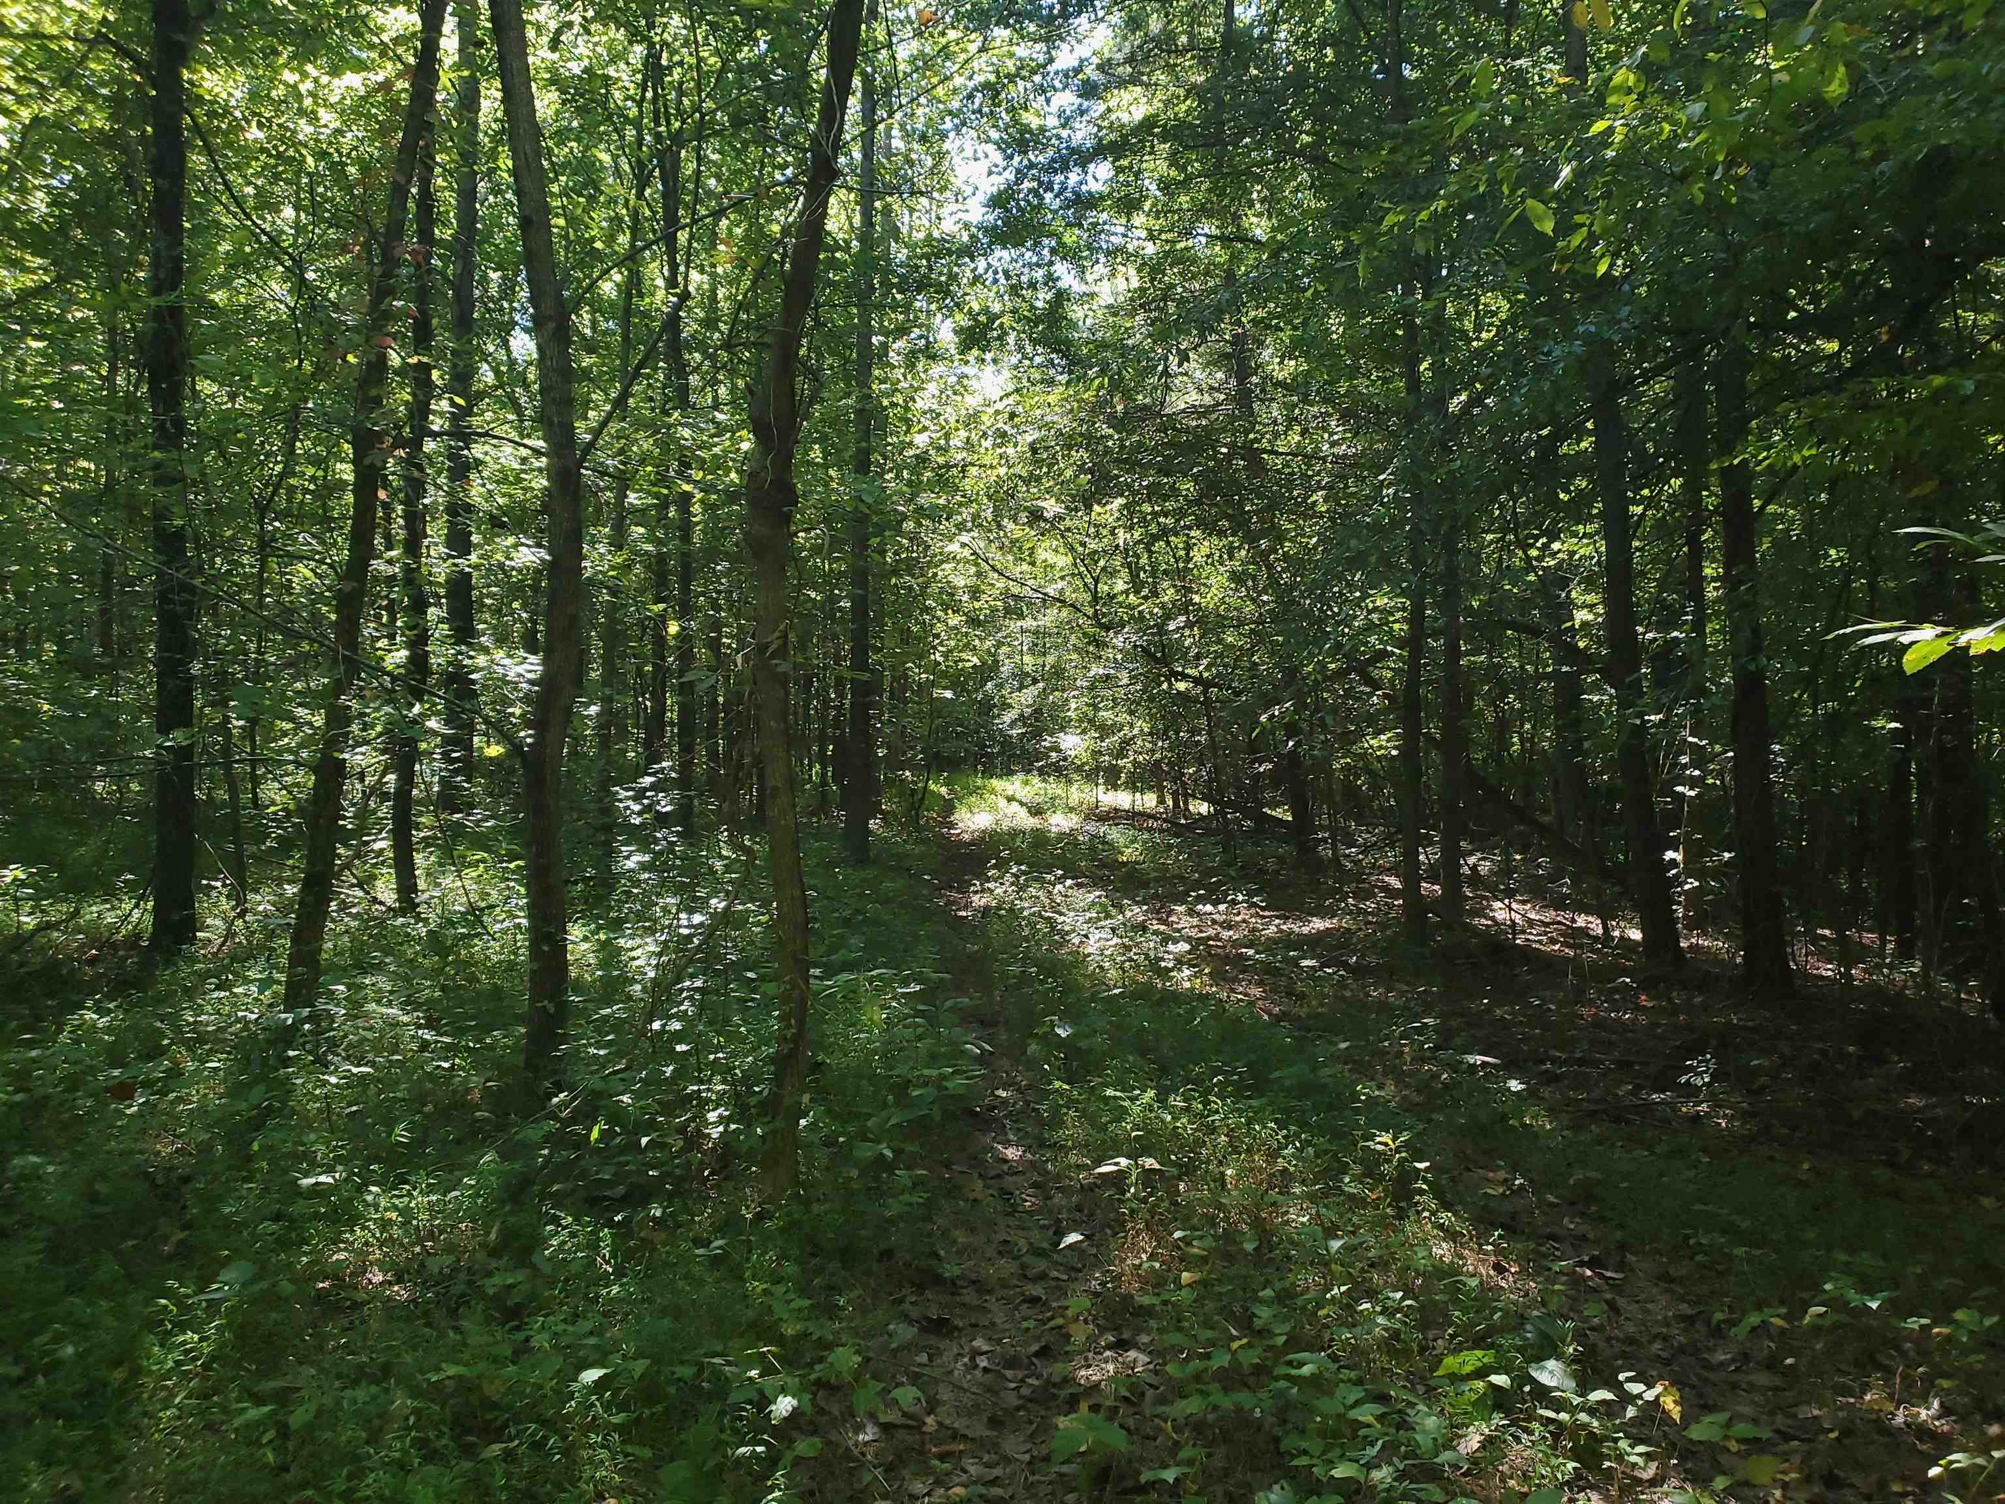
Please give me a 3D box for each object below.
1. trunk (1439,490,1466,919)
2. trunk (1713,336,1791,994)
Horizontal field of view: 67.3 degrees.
[{"bbox_3d":[4.549,-0.494,15.265,0.200,4.360,0.200,0,-2,0],"label":"trunk"},{"bbox_3d":[5.177,-0.630,10.468,0.290,4.560,0.290,-2,-2,0],"label":"trunk"}]

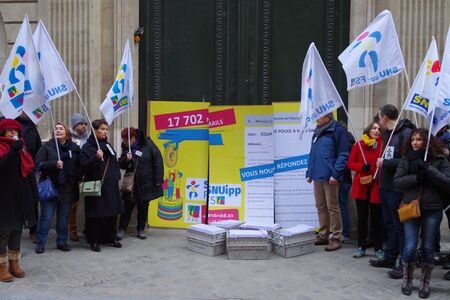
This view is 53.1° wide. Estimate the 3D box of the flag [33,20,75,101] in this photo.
[{"bbox_3d":[-2.127,-1.061,5.550,0.570,1.052,0.260,0,2,-11],"label":"flag"}]

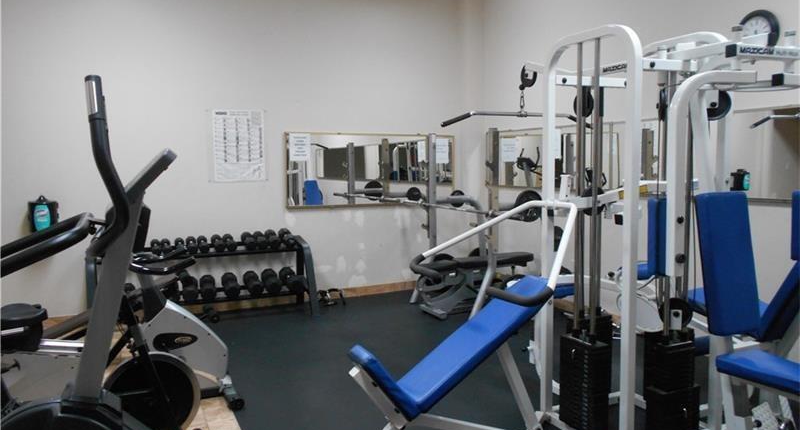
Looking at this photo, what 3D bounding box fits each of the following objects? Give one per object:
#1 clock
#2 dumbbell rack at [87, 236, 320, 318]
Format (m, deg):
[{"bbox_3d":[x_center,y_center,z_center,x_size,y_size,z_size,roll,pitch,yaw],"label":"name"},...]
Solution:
[{"bbox_3d":[2.353,-1.196,3.972,0.045,0.290,0.290,-4,6,-25],"label":"clock"},{"bbox_3d":[-1.820,0.647,5.670,2.000,0.760,0.580,-4,6,-25],"label":"dumbbell rack"}]

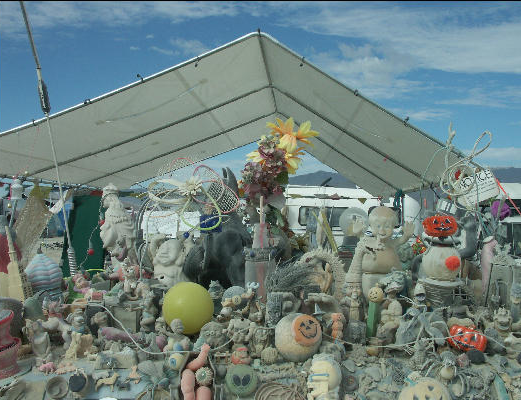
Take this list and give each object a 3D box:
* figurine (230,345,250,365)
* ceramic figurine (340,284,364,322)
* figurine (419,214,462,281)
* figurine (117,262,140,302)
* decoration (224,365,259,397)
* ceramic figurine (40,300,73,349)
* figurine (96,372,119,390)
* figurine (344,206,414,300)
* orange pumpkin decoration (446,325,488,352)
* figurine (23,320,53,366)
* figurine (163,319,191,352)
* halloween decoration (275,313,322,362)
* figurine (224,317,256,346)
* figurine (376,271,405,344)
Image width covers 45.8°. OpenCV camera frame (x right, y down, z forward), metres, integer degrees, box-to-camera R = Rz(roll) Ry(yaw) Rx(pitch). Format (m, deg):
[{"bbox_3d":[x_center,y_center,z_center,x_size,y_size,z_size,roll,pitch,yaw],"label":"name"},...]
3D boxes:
[{"bbox_3d":[-0.038,0.296,1.170,0.037,0.037,0.032,0,-1,-1],"label":"figurine"},{"bbox_3d":[0.212,0.240,1.420,0.055,0.090,0.045,0,0,-7],"label":"ceramic figurine"},{"bbox_3d":[0.438,0.116,1.500,0.105,0.160,0.090,0,-1,8],"label":"figurine"},{"bbox_3d":[-0.317,0.198,1.480,0.058,0.096,0.065,0,0,-6],"label":"figurine"},{"bbox_3d":[-0.034,0.322,1.100,0.060,0.058,0.055,0,-1,-1],"label":"decoration"},{"bbox_3d":[-0.421,0.257,1.270,0.064,0.098,0.055,0,-1,-19],"label":"ceramic figurine"},{"bbox_3d":[-0.276,0.327,1.110,0.047,0.032,0.012,0,0,11],"label":"figurine"},{"bbox_3d":[0.305,0.145,1.580,0.179,0.257,0.120,0,0,-7],"label":"figurine"},{"bbox_3d":[0.435,0.292,1.300,0.080,0.055,0.068,20,-1,9],"label":"orange pumpkin decoration"},{"bbox_3d":[-0.433,0.278,1.200,0.056,0.092,0.047,0,-1,-24],"label":"figurine"},{"bbox_3d":[-0.174,0.284,1.280,0.058,0.075,0.050,0,0,-14],"label":"figurine"},{"bbox_3d":[0.078,0.281,1.260,0.098,0.098,0.097,0,0,0],"label":"halloween decoration"},{"bbox_3d":[-0.043,0.280,1.310,0.068,0.064,0.045,0,0,0],"label":"figurine"},{"bbox_3d":[0.287,0.237,1.360,0.062,0.160,0.060,0,-1,21],"label":"figurine"}]

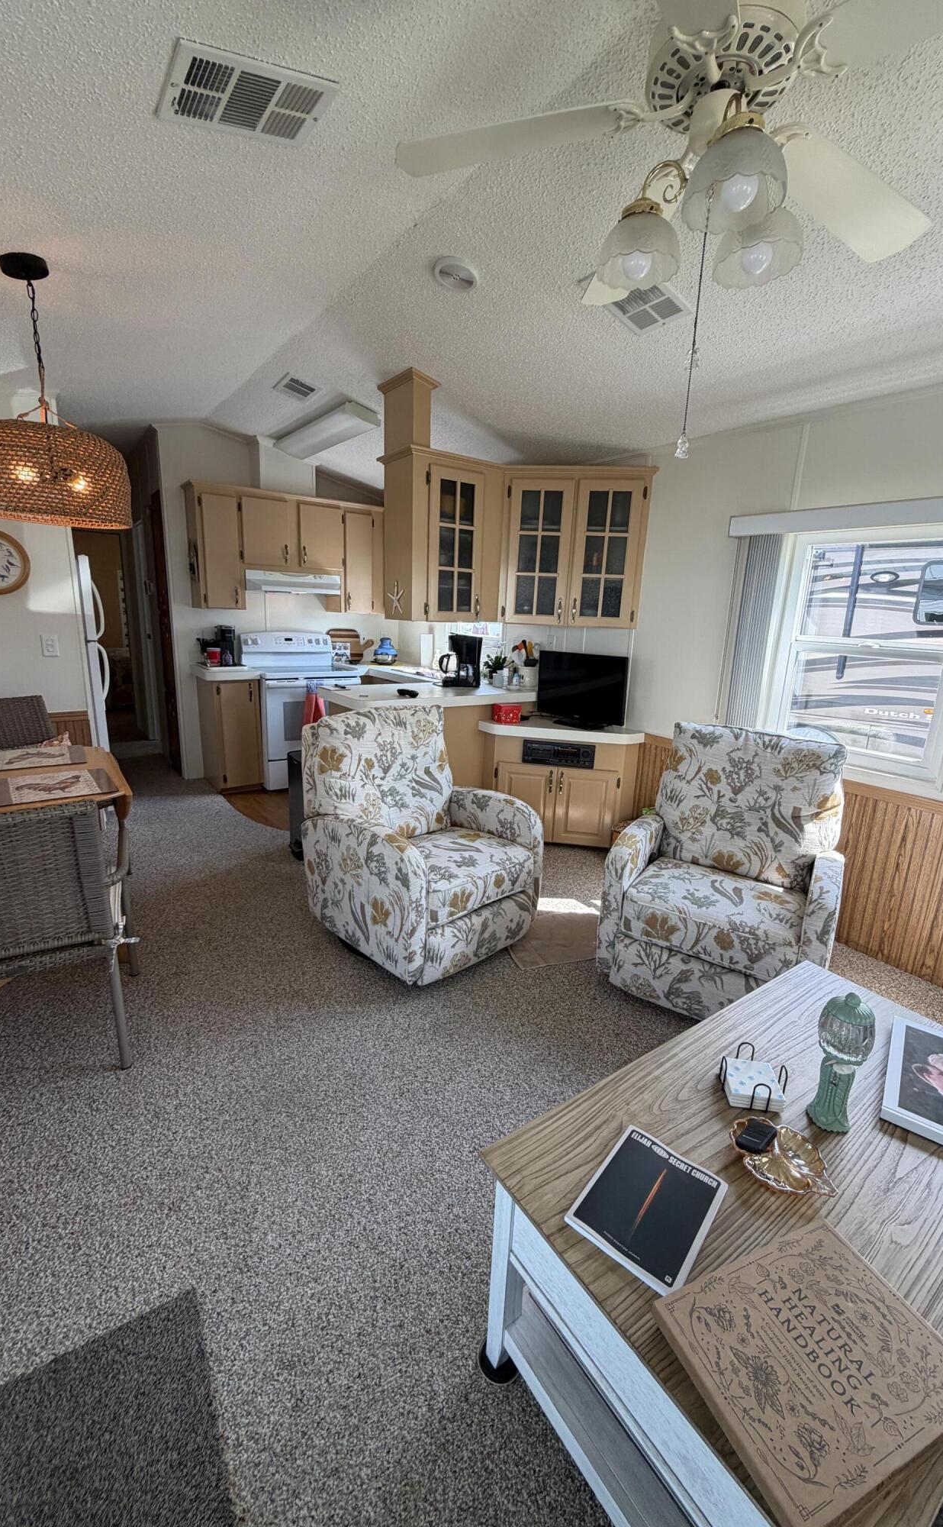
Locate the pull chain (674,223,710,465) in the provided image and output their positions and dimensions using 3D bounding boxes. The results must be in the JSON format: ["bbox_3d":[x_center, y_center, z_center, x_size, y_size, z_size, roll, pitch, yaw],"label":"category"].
[{"bbox_3d":[0.486,-0.909,1.344,0.032,0.470,0.032,-8,18,-35],"label":"pull chain"}]

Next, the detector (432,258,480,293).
[{"bbox_3d":[-0.057,-1.738,2.203,0.150,0.045,0.150,11,7,-1],"label":"detector"}]

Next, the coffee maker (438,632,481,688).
[{"bbox_3d":[-0.082,-0.734,4.338,0.280,0.360,0.200,3,14,2],"label":"coffee maker"}]

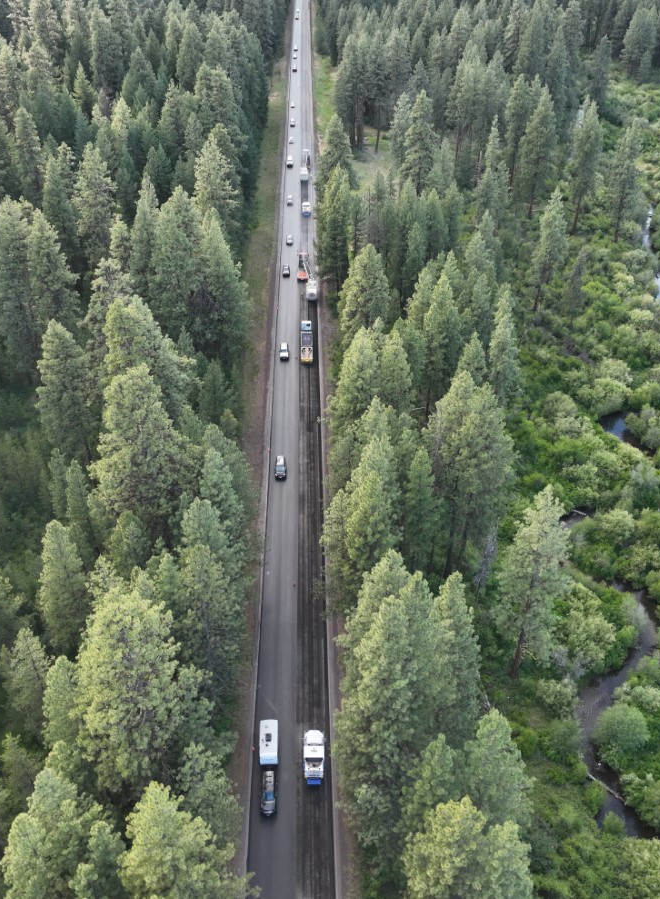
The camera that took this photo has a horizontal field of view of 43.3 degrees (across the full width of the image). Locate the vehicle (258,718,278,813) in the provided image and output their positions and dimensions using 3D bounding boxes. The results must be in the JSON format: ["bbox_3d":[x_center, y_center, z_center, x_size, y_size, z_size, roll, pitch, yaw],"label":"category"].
[{"bbox_3d":[-7.679,40.189,105.300,2.350,3.050,12.180,-2,36,-3],"label":"vehicle"}]

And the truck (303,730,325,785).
[{"bbox_3d":[-2.041,39.178,106.669,2.600,3.100,7.260,-1,36,-1],"label":"truck"}]

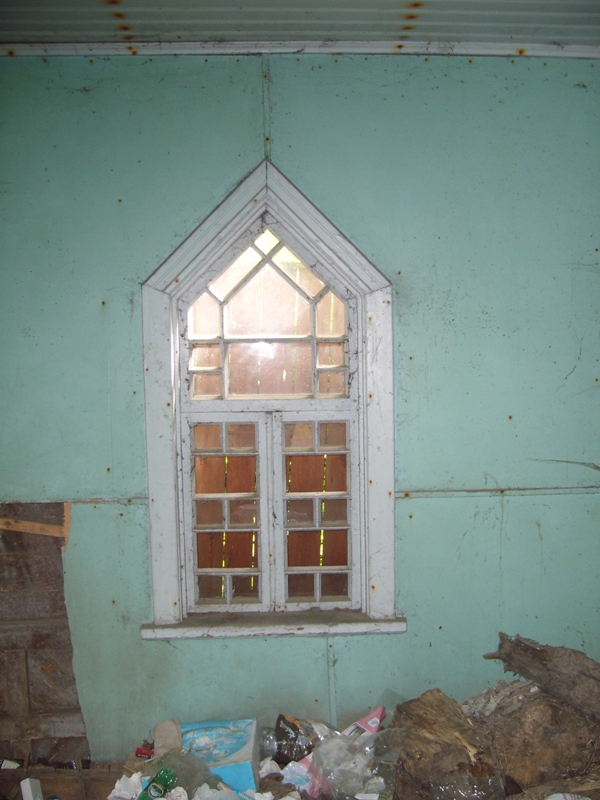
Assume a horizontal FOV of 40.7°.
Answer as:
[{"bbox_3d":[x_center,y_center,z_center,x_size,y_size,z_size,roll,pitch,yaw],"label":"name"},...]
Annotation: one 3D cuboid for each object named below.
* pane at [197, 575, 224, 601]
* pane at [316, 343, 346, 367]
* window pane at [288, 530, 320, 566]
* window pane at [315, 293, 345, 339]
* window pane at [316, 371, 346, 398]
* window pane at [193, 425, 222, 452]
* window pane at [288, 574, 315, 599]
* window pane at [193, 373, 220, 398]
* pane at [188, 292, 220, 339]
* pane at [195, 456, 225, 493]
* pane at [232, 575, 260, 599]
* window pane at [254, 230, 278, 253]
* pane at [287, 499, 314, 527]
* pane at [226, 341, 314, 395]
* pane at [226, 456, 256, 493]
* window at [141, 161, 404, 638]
[{"bbox_3d":[-0.321,0.672,2.901,0.100,0.095,0.020,-1,4,-3],"label":"pane"},{"bbox_3d":[0.112,-0.164,2.973,0.103,0.095,0.020,-1,3,-2],"label":"pane"},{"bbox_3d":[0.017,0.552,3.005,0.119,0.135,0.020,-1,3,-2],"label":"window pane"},{"bbox_3d":[0.108,-0.295,2.828,0.102,0.160,0.020,-1,3,-3],"label":"window pane"},{"bbox_3d":[0.112,-0.056,2.839,0.109,0.095,0.020,-1,3,-3],"label":"window pane"},{"bbox_3d":[-0.322,0.135,2.828,0.101,0.098,0.020,-1,3,-3],"label":"window pane"},{"bbox_3d":[0.002,0.694,3.011,0.104,0.090,0.020,-1,3,-2],"label":"window pane"},{"bbox_3d":[-0.342,-0.053,2.959,0.102,0.095,0.020,-1,3,-2],"label":"window pane"},{"bbox_3d":[-0.335,-0.296,2.834,0.112,0.160,0.020,-1,4,-3],"label":"pane"},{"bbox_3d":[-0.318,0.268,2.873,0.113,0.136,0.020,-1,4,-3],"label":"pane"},{"bbox_3d":[-0.192,0.670,2.907,0.100,0.088,0.020,-1,4,-3],"label":"pane"},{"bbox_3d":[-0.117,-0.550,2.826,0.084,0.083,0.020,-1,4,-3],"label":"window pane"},{"bbox_3d":[0.002,0.403,2.898,0.100,0.102,0.020,-1,4,-3],"label":"pane"},{"bbox_3d":[-0.108,-0.112,2.966,0.308,0.198,0.020,-1,3,-2],"label":"pane"},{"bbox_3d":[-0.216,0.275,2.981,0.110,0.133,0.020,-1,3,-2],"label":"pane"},{"bbox_3d":[-0.101,0.001,2.800,0.914,1.623,0.150,-1,4,-3],"label":"window"}]

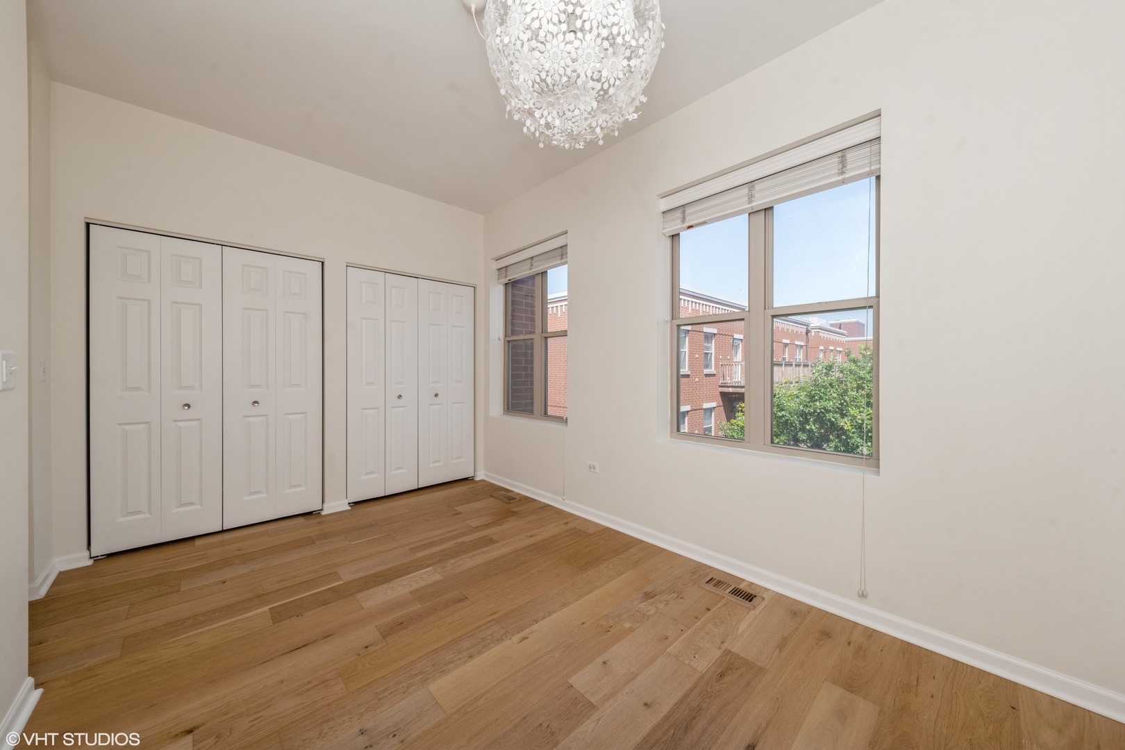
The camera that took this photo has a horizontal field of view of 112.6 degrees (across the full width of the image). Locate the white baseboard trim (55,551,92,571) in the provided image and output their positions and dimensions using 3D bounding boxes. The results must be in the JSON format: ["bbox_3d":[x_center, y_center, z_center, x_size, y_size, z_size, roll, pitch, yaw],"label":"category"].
[{"bbox_3d":[-2.859,1.090,2.194,0.139,0.083,0.024,0,1,-42],"label":"white baseboard trim"}]

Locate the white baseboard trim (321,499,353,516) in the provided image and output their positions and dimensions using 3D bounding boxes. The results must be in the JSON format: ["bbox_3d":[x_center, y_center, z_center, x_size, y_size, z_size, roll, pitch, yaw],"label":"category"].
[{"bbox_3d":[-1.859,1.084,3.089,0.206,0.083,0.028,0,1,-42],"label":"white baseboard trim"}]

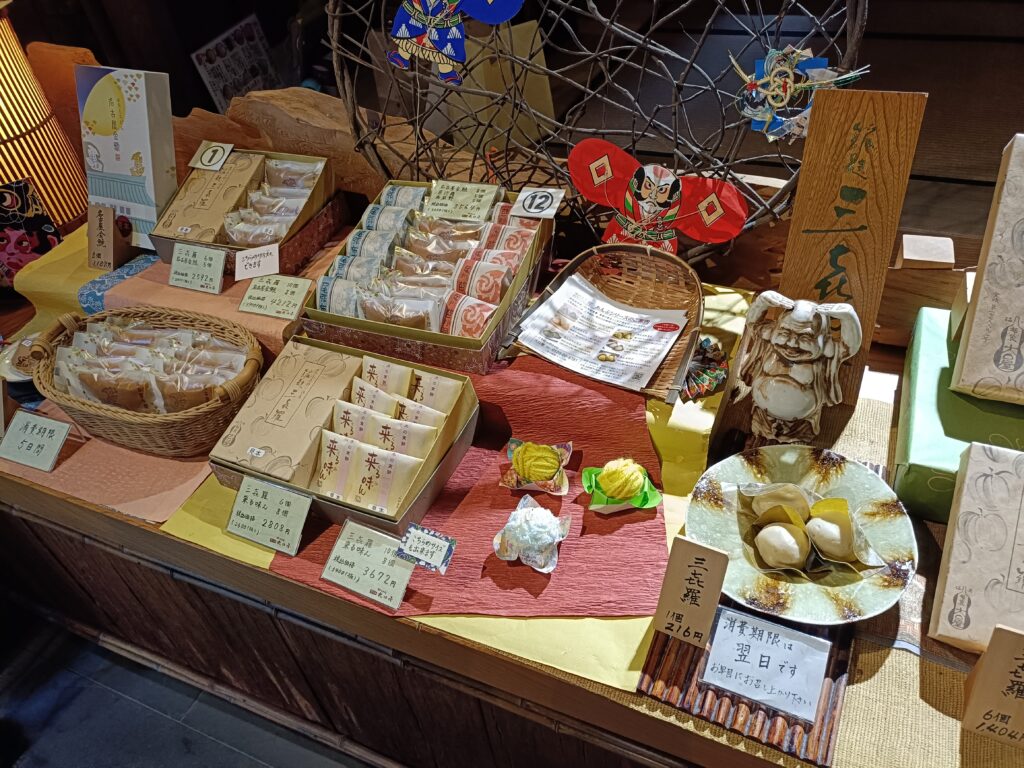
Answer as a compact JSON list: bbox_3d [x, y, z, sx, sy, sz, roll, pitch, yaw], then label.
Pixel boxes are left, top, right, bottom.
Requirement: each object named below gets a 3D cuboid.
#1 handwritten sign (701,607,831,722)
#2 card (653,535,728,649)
[{"bbox_3d":[0.233,0.256,0.680,0.100,0.006,0.072,14,82,20],"label":"handwritten sign"},{"bbox_3d":[0.173,0.199,0.711,0.051,0.104,0.010,14,17,21],"label":"card"}]

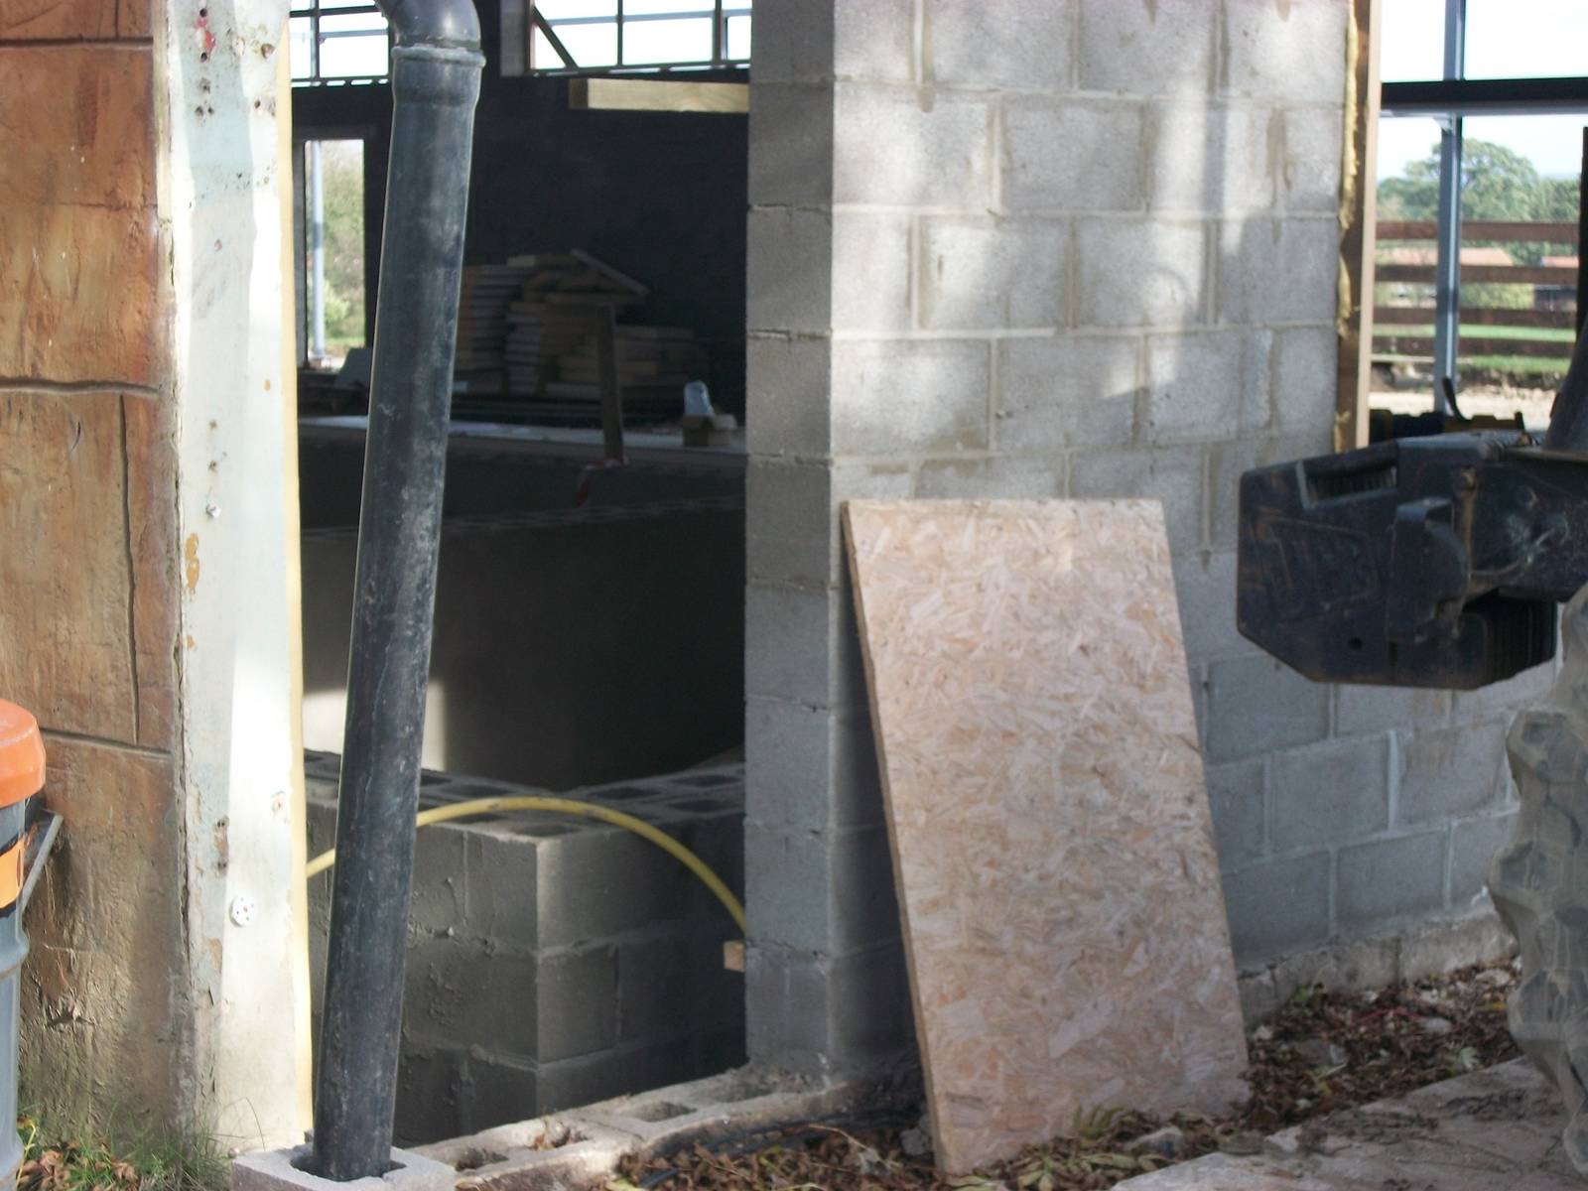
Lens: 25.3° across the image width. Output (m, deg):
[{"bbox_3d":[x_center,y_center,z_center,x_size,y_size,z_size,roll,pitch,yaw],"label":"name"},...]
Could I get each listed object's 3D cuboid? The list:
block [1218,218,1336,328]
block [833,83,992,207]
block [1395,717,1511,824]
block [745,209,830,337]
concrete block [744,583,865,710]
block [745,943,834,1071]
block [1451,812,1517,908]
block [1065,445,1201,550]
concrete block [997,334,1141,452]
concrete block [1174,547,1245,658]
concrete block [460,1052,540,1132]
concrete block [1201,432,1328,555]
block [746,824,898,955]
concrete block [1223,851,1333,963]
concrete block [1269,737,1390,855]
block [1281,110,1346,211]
[{"bbox_3d":[0.923,-0.678,7.336,0.215,0.215,0.440,6,8,43],"label":"block"},{"bbox_3d":[0.146,-0.828,6.549,0.215,0.215,0.440,6,8,44],"label":"block"},{"bbox_3d":[1.387,0.391,7.979,0.215,0.215,0.440,6,8,44],"label":"block"},{"bbox_3d":[0.067,-0.594,6.492,0.215,0.215,0.215,6,8,44],"label":"block"},{"bbox_3d":[0.140,0.073,6.599,0.215,0.215,0.440,6,8,43],"label":"concrete block"},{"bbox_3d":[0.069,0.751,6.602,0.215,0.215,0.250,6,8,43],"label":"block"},{"bbox_3d":[1.542,0.601,8.164,0.215,0.215,0.440,6,8,44],"label":"block"},{"bbox_3d":[0.609,-0.199,7.060,0.215,0.215,0.440,6,8,43],"label":"block"},{"bbox_3d":[0.455,-0.406,6.875,0.215,0.215,0.440,6,8,43],"label":"concrete block"},{"bbox_3d":[0.763,0.009,7.246,0.215,0.215,0.440,6,8,43],"label":"concrete block"},{"bbox_3d":[-0.459,1.030,7.297,0.215,0.215,0.380,6,8,43],"label":"concrete block"},{"bbox_3d":[0.919,-0.235,7.389,0.215,0.215,0.440,6,9,43],"label":"concrete block"},{"bbox_3d":[0.140,0.519,6.688,0.215,0.215,0.440,6,8,44],"label":"block"},{"bbox_3d":[0.914,0.659,7.486,0.215,0.215,0.440,6,9,43],"label":"concrete block"},{"bbox_3d":[1.071,0.419,7.624,0.215,0.215,0.440,6,9,43],"label":"concrete block"},{"bbox_3d":[1.003,-0.916,7.436,0.215,0.215,0.213,6,8,44],"label":"block"}]

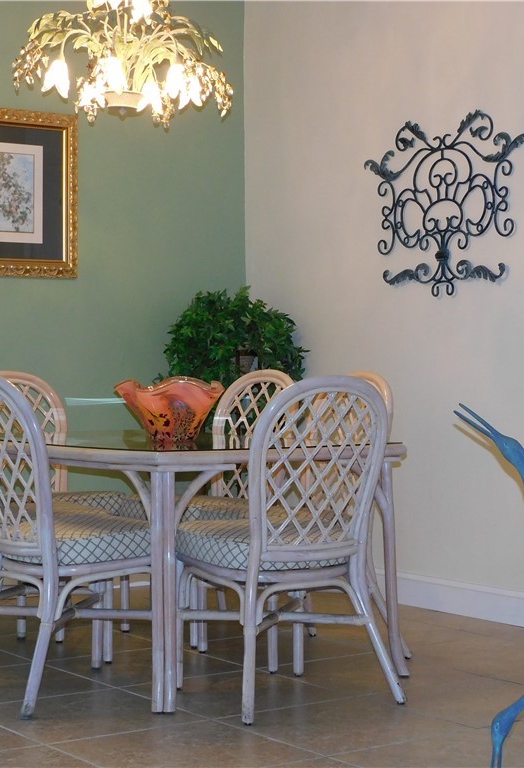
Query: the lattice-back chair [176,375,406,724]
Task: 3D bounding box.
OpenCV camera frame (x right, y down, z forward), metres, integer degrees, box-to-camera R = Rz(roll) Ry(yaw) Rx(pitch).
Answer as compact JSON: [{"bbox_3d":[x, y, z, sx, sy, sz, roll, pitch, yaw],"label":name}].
[{"bbox_3d":[0.047,0.446,4.794,0.560,0.950,0.580,-1,1,-30],"label":"lattice-back chair"}]

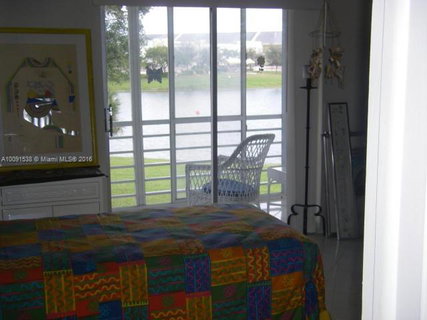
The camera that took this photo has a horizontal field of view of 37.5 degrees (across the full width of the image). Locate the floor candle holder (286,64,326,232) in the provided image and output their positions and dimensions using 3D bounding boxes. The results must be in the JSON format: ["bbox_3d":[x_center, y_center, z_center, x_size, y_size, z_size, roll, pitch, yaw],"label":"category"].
[{"bbox_3d":[0.816,-0.036,5.410,0.335,1.525,0.310,1,9,9],"label":"floor candle holder"}]

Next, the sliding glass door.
[{"bbox_3d":[-0.061,-0.261,5.329,1.710,2.014,0.110,-4,9,-18],"label":"sliding glass door"}]

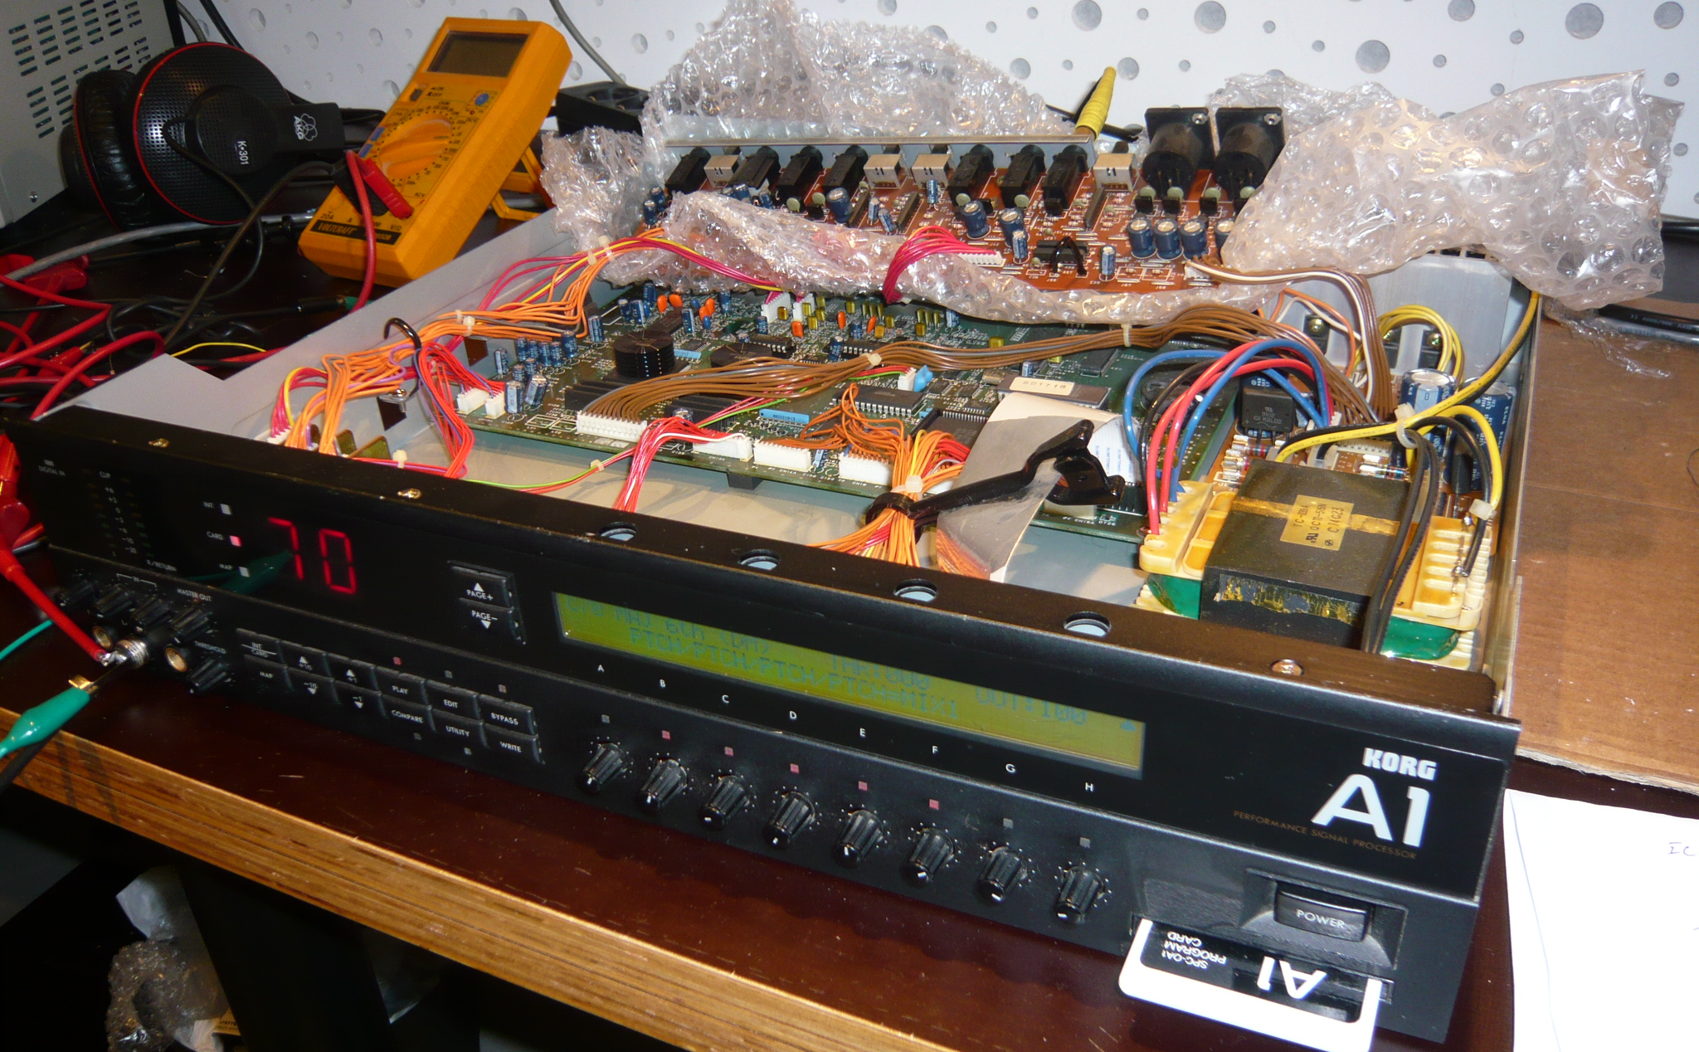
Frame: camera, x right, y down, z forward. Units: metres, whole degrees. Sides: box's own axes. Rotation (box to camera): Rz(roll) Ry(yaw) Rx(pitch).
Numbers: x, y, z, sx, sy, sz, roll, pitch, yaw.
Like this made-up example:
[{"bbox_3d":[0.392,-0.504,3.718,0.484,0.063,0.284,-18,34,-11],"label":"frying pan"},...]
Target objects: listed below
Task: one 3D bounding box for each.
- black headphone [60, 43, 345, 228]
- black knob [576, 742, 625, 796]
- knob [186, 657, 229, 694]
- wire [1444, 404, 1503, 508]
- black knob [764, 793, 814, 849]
[{"bbox_3d":[-0.385,-0.244,0.862,0.170,0.105,0.200,6,21,37],"label":"black headphone"},{"bbox_3d":[-0.068,0.067,0.377,0.010,0.010,0.013,10,33,23],"label":"black knob"},{"bbox_3d":[-0.201,0.047,0.430,0.010,0.010,0.011,10,33,23],"label":"knob"},{"bbox_3d":[0.180,-0.022,0.398,0.021,0.029,0.040,10,33,23],"label":"wire"},{"bbox_3d":[-0.016,0.077,0.355,0.010,0.010,0.013,10,33,23],"label":"black knob"}]

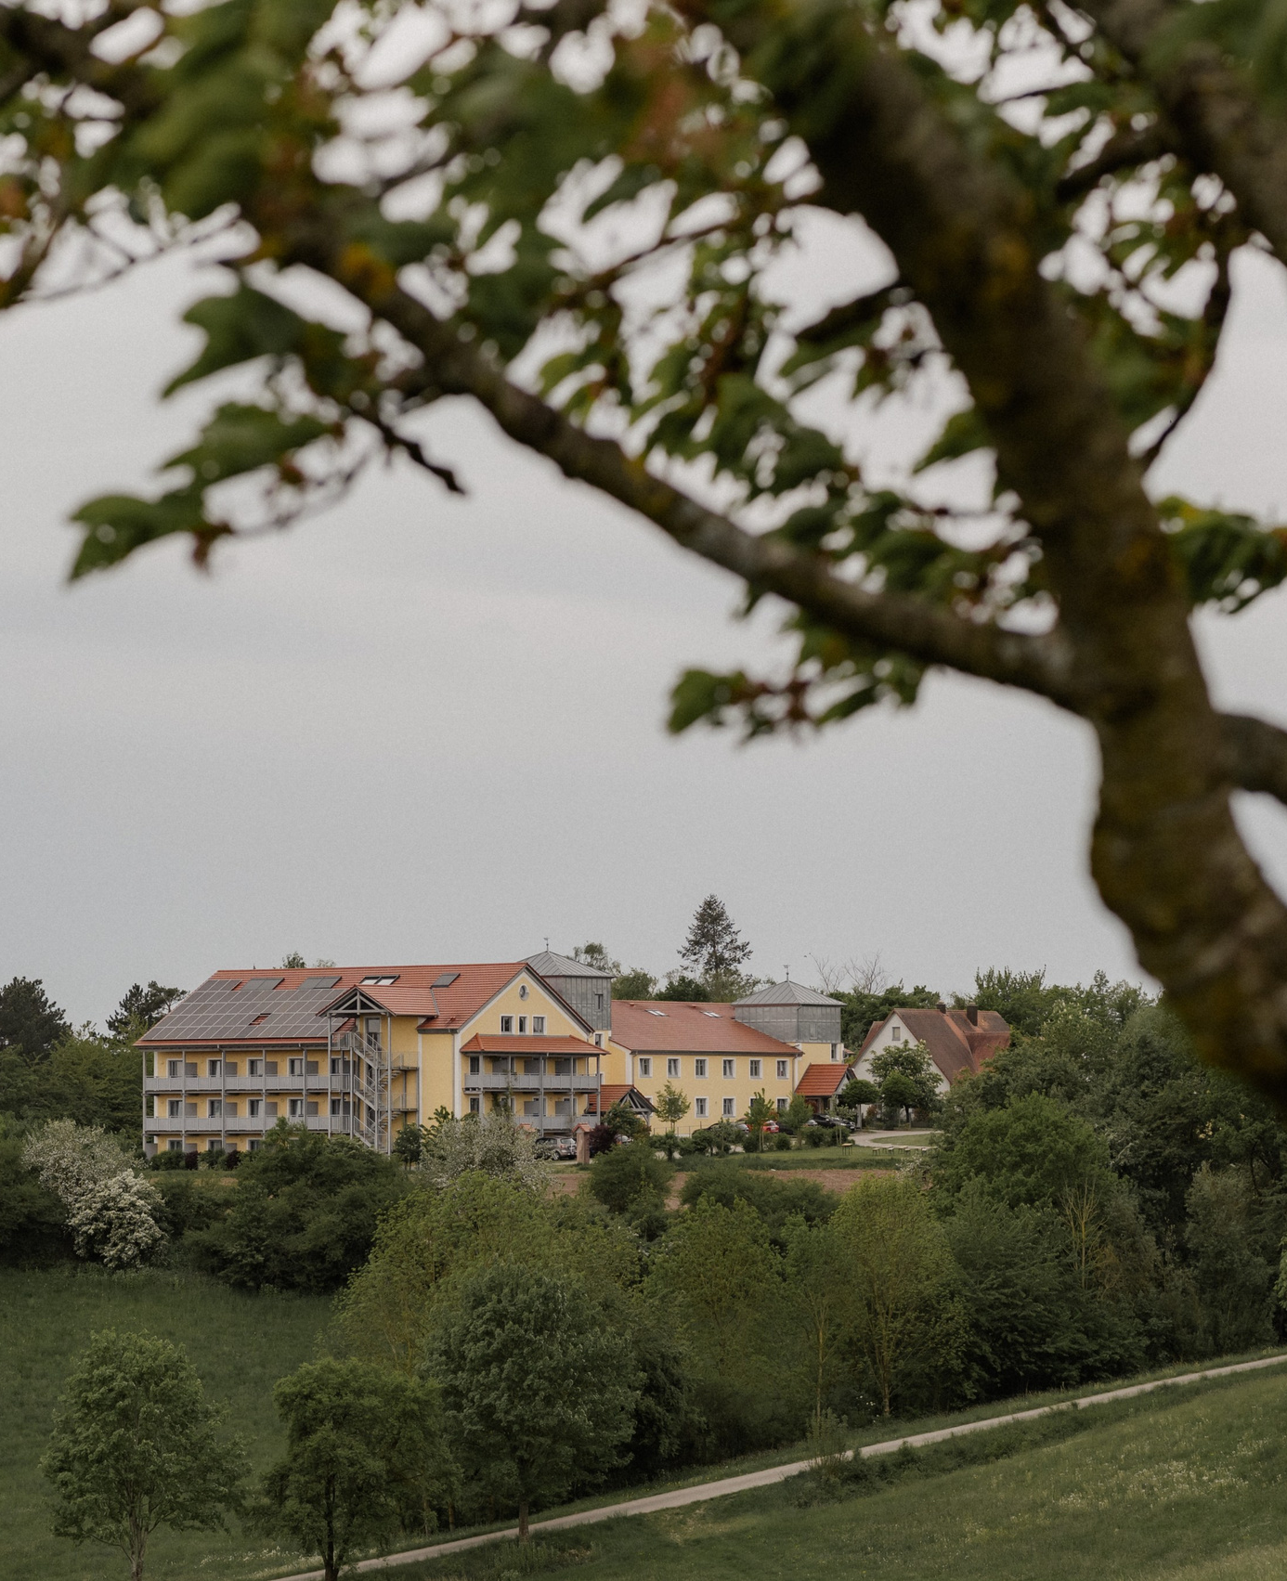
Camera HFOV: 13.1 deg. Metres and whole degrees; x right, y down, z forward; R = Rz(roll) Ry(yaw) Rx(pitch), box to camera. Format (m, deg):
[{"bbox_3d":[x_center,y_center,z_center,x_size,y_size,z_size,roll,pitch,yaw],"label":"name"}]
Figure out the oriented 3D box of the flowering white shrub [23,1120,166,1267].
[{"bbox_3d":[-27.840,20.460,284.280,7.170,7.510,6.500,0,-4,-6],"label":"flowering white shrub"}]

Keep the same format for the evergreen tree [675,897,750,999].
[{"bbox_3d":[5.650,17.900,454.760,6.330,18.500,6.200,0,-4,1],"label":"evergreen tree"}]

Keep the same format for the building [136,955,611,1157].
[{"bbox_3d":[-19.160,19.460,395.560,29.800,14.300,17.800,-3,-4,36],"label":"building"}]

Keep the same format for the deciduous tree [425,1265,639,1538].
[{"bbox_3d":[-3.530,19.500,179.140,6.850,8.670,6.600,0,-4,-1],"label":"deciduous tree"}]

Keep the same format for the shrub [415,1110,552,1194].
[{"bbox_3d":[-9.440,21.630,329.290,8.090,5.660,7.000,0,-4,-2],"label":"shrub"}]

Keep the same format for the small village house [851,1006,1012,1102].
[{"bbox_3d":[23.810,21.720,441.160,10.200,8.980,14.000,-3,-4,36],"label":"small village house"}]

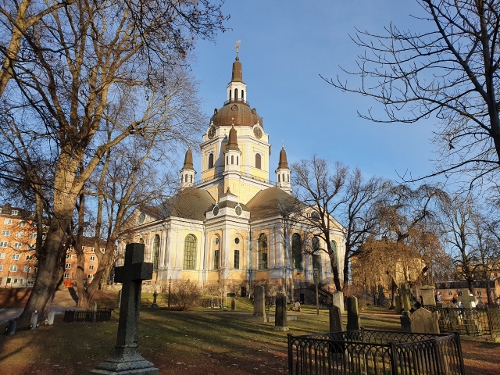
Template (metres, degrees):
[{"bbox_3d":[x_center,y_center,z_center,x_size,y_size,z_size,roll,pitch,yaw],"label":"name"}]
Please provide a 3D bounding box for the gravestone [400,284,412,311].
[{"bbox_3d":[10.419,7.440,24.924,0.400,1.880,0.850,12,-21,-33],"label":"gravestone"}]

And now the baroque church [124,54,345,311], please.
[{"bbox_3d":[-3.740,-7.687,100.982,51.000,74.500,51.000,16,-24,-41],"label":"baroque church"}]

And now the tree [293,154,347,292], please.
[{"bbox_3d":[9.147,5.093,47.687,7.000,18.900,7.000,0,-18,0],"label":"tree"}]

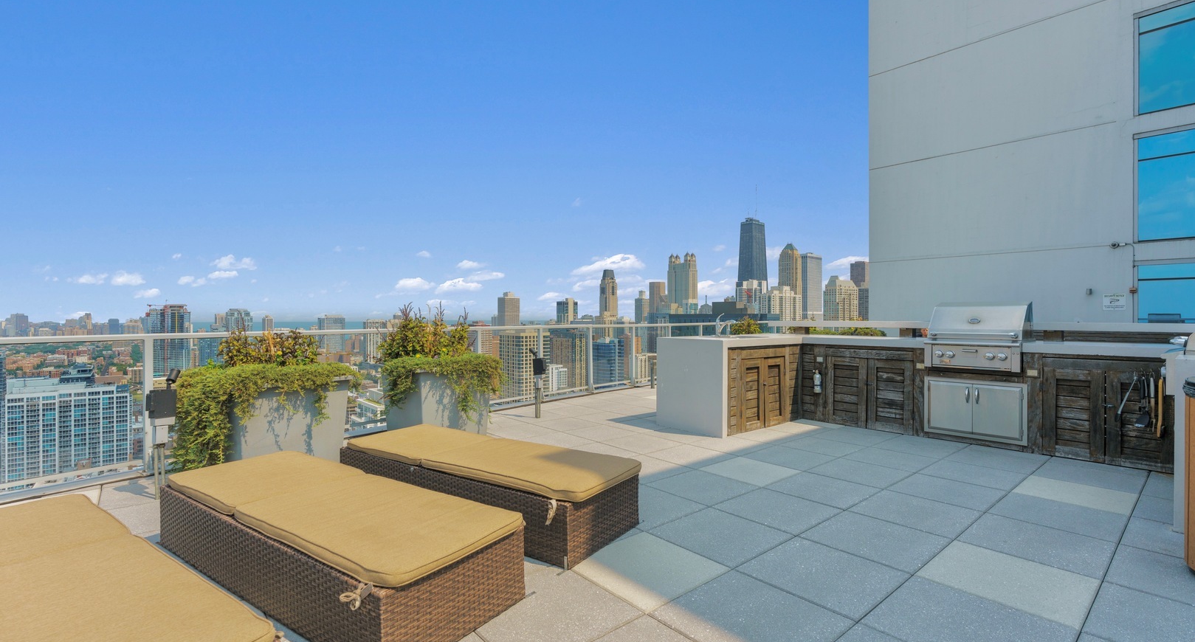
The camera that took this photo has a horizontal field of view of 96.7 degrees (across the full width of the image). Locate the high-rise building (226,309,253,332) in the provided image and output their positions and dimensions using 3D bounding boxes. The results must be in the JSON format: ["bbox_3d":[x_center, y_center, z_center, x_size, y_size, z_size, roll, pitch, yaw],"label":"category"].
[{"bbox_3d":[-1286.484,36.940,1906.707,66.000,142.000,32.000,-1,0,-41],"label":"high-rise building"}]

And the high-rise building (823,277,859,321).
[{"bbox_3d":[339.183,26.267,739.277,46.000,176.000,25.000,-1,1,-40],"label":"high-rise building"}]

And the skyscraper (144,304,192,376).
[{"bbox_3d":[-791.465,43.850,980.546,56.000,136.000,32.000,-1,0,-41],"label":"skyscraper"}]

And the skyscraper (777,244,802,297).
[{"bbox_3d":[357.368,-20.943,987.184,28.000,257.000,34.000,-1,0,-41],"label":"skyscraper"}]

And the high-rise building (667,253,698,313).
[{"bbox_3d":[195.988,-25.785,1219.203,32.000,265.000,62.000,-1,0,-41],"label":"high-rise building"}]

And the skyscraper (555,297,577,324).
[{"bbox_3d":[-64.441,22.385,1098.394,31.000,143.000,31.000,-1,1,-40],"label":"skyscraper"}]

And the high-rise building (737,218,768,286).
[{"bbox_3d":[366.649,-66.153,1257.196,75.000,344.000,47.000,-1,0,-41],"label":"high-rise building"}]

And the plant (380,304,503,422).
[{"bbox_3d":[-1.594,0.397,5.423,0.890,1.100,0.920,0,1,43],"label":"plant"}]

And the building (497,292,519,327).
[{"bbox_3d":[-197.416,27.912,1183.931,36.000,172.000,36.000,-1,1,-40],"label":"building"}]

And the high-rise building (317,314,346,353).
[{"bbox_3d":[-603.367,51.193,1207.994,41.000,131.000,52.000,-1,1,-40],"label":"high-rise building"}]

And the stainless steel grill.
[{"bbox_3d":[3.726,0.139,5.178,0.630,0.645,0.768,-1,0,-43],"label":"stainless steel grill"}]

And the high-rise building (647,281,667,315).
[{"bbox_3d":[149.793,3.690,1331.655,36.000,205.000,36.000,-1,0,-41],"label":"high-rise building"}]

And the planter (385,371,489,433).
[{"bbox_3d":[-1.625,0.843,5.391,0.817,0.790,0.817,0,1,43],"label":"planter"}]

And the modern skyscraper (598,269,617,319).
[{"bbox_3d":[22.342,3.568,1104.818,31.000,209.000,29.000,-1,0,-41],"label":"modern skyscraper"}]

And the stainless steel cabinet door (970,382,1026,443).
[{"bbox_3d":[3.763,0.852,4.993,0.040,0.515,0.400,-1,1,-40],"label":"stainless steel cabinet door"}]

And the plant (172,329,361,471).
[{"bbox_3d":[-2.642,0.586,4.272,0.940,1.020,1.030,0,1,39],"label":"plant"}]

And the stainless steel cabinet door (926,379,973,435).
[{"bbox_3d":[3.505,0.851,5.296,0.040,0.515,0.396,-1,1,-40],"label":"stainless steel cabinet door"}]

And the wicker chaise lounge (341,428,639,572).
[{"bbox_3d":[-0.786,1.023,3.448,2.049,0.374,0.675,0,0,35],"label":"wicker chaise lounge"}]

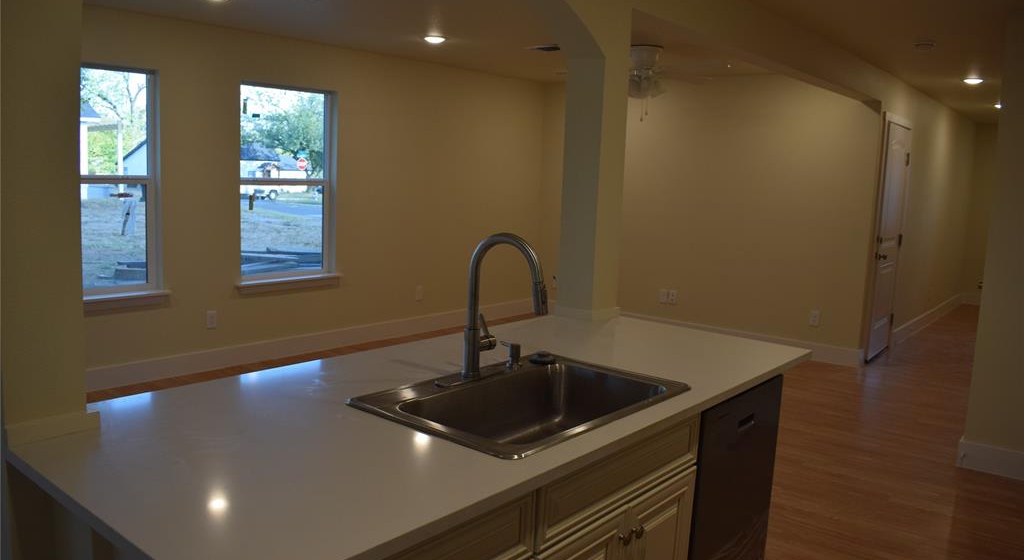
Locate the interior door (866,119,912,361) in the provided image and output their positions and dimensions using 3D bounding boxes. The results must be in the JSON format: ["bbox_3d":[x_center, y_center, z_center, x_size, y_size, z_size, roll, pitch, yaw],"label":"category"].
[{"bbox_3d":[3.365,-0.338,6.893,0.050,2.040,0.790,8,10,39],"label":"interior door"}]

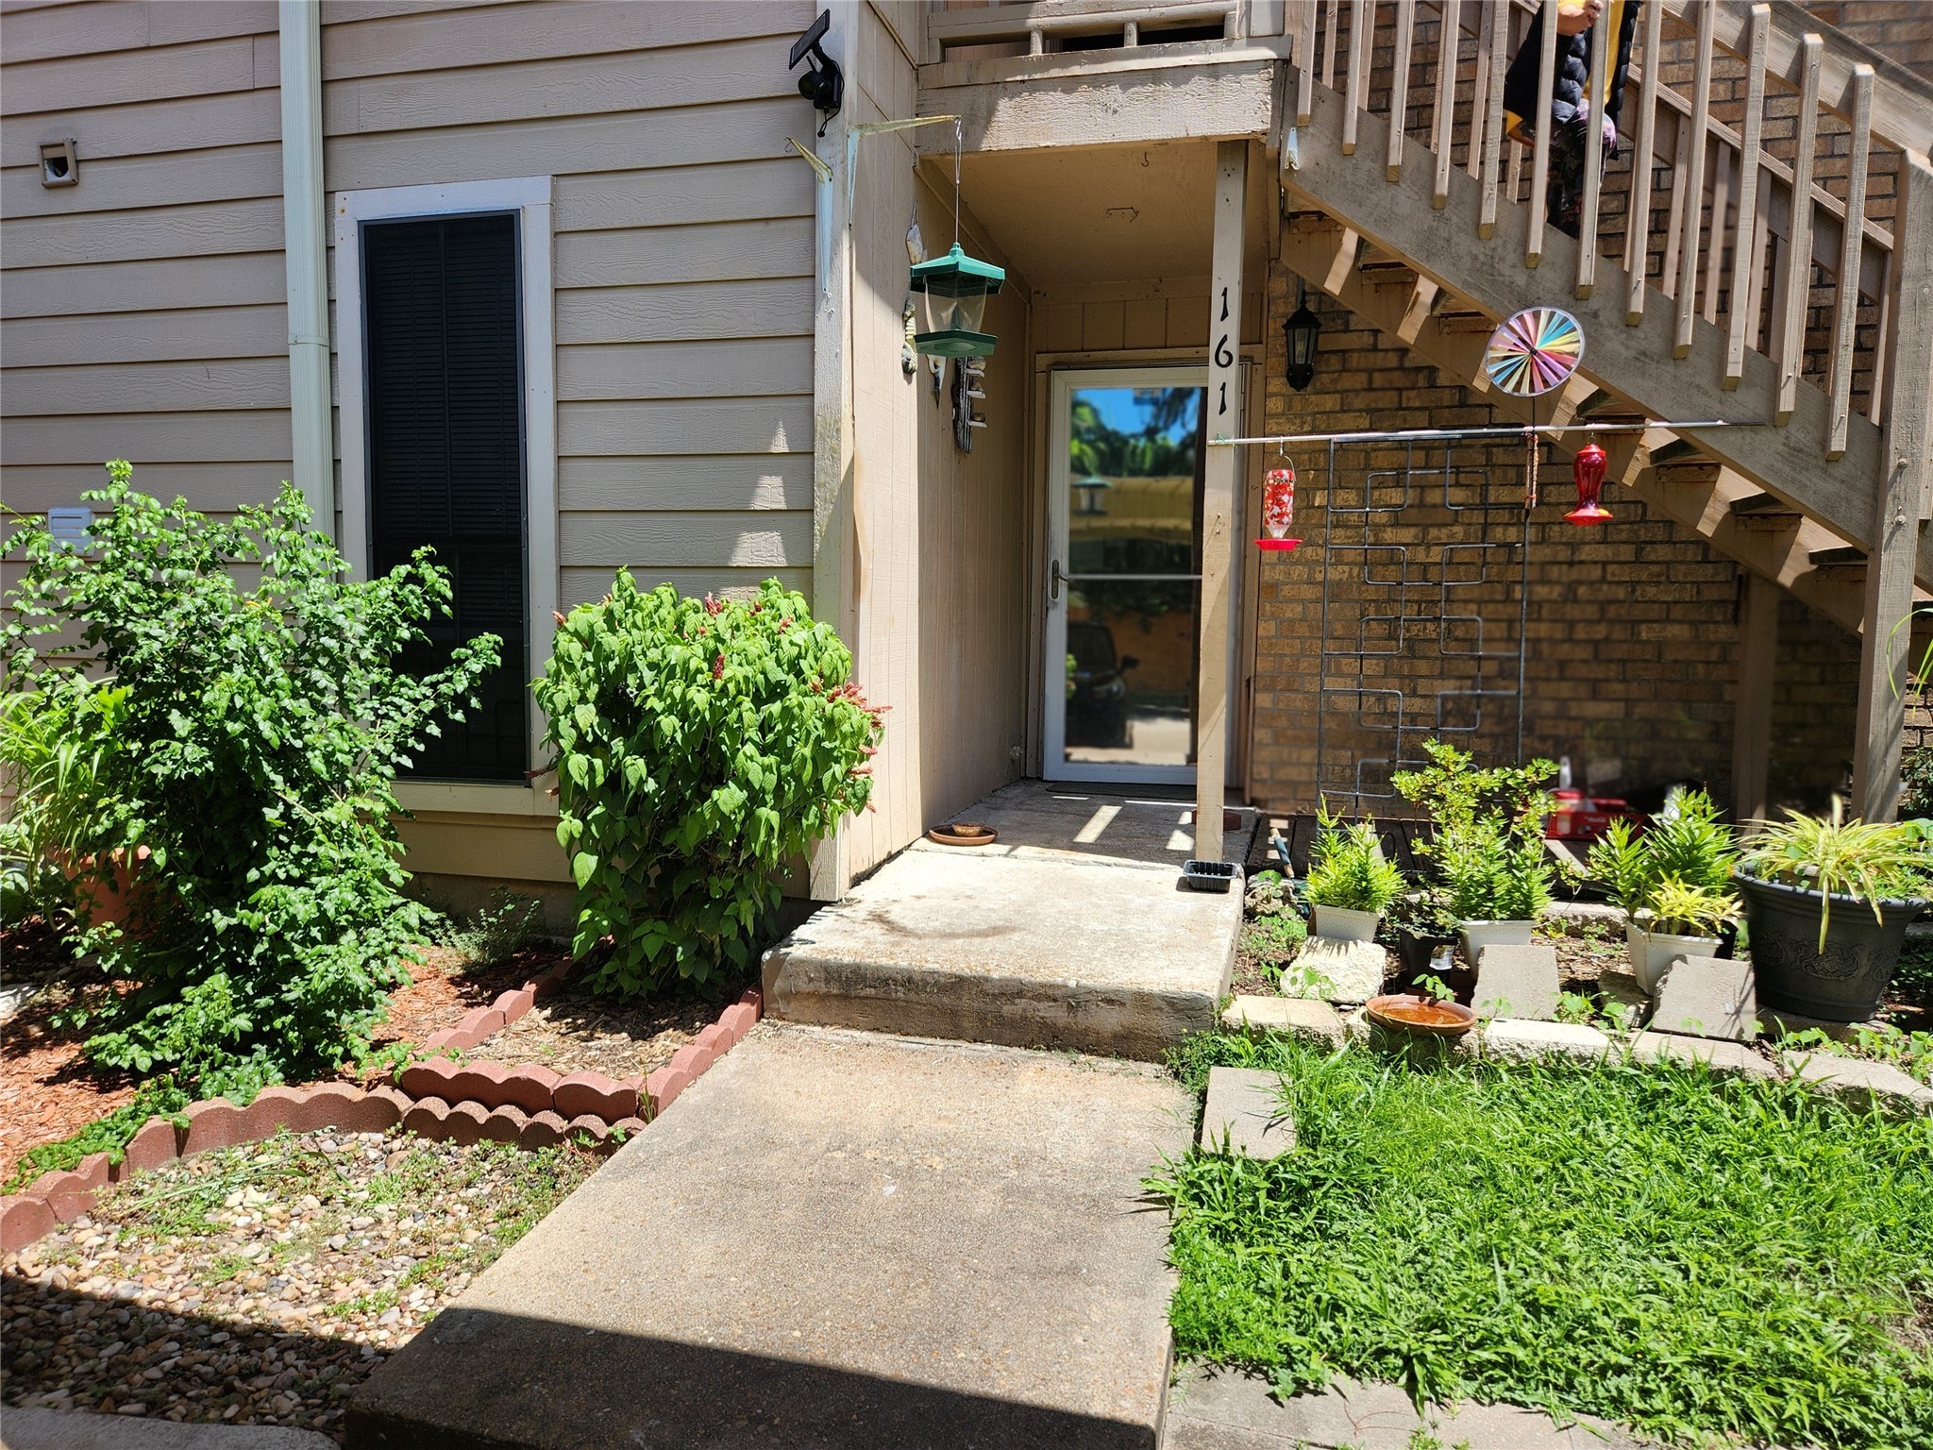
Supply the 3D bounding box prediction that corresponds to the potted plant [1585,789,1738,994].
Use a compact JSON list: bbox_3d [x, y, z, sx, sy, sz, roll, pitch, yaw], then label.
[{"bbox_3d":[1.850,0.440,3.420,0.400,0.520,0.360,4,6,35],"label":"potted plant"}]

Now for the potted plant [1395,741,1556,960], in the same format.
[{"bbox_3d":[1.443,0.389,3.637,0.440,0.670,0.400,2,5,14],"label":"potted plant"}]

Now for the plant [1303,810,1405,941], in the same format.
[{"bbox_3d":[1.112,0.461,3.680,0.290,0.420,0.270,4,6,33],"label":"plant"}]

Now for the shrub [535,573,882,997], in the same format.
[{"bbox_3d":[-0.697,0.159,3.468,0.880,1.090,0.760,2,5,14],"label":"shrub"}]

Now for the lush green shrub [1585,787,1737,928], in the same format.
[{"bbox_3d":[1.866,0.357,3.450,0.400,0.360,0.360,4,6,35],"label":"lush green shrub"}]

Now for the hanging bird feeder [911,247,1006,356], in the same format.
[{"bbox_3d":[-0.026,-1.240,3.720,0.270,0.305,0.300,1,5,-1],"label":"hanging bird feeder"}]

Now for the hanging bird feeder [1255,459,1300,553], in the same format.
[{"bbox_3d":[1.030,-0.721,4.232,0.155,0.290,0.155,2,5,14],"label":"hanging bird feeder"}]

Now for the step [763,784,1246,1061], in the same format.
[{"bbox_3d":[0.445,0.534,4.750,1.180,0.170,3.500,2,5,14],"label":"step"}]

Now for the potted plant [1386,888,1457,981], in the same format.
[{"bbox_3d":[1.244,0.583,3.516,0.190,0.260,0.190,2,5,14],"label":"potted plant"}]

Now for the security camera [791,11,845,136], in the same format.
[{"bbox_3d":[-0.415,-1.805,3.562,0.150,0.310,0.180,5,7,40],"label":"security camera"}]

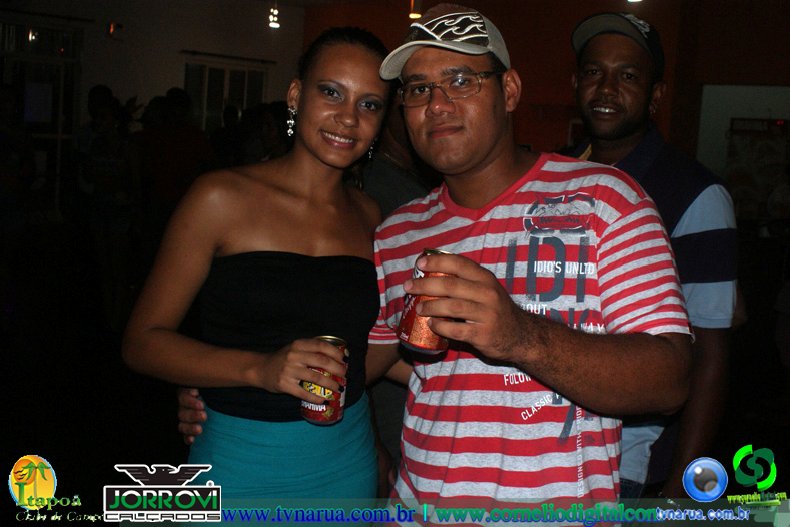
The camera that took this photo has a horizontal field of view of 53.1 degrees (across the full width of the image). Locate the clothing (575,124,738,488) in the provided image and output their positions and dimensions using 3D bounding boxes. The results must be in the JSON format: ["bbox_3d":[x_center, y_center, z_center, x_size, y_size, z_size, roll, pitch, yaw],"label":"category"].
[{"bbox_3d":[0.455,0.090,1.610,0.520,0.740,0.320,6,4,30],"label":"clothing"}]

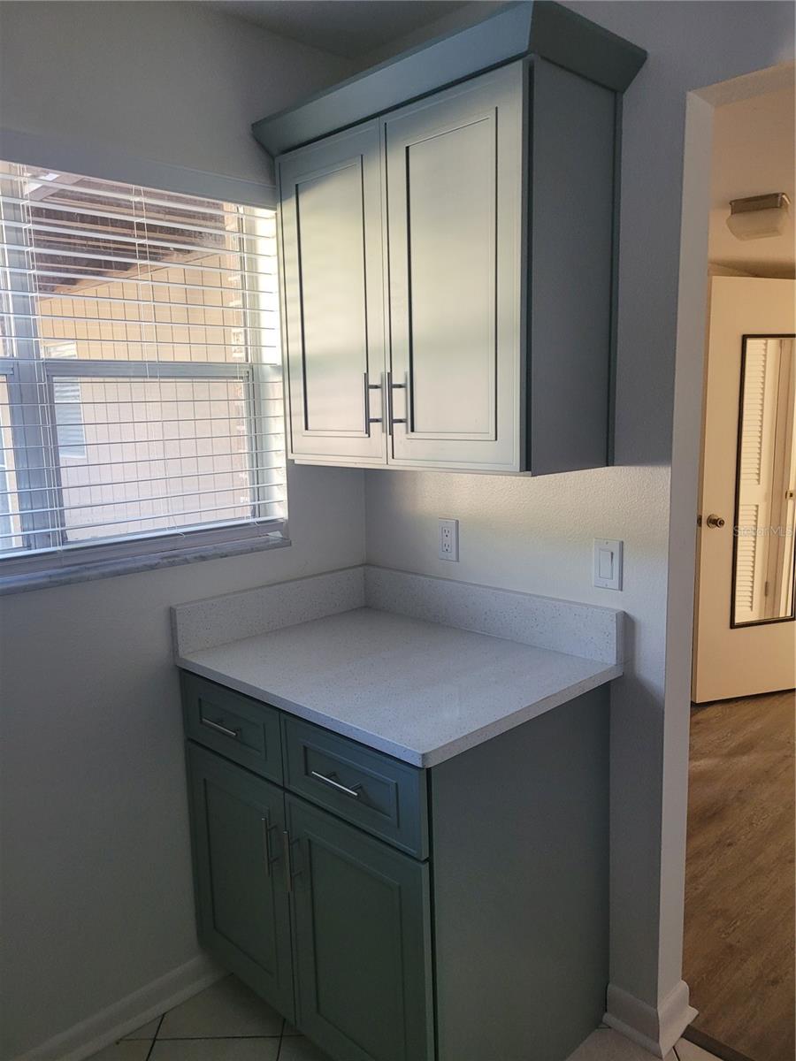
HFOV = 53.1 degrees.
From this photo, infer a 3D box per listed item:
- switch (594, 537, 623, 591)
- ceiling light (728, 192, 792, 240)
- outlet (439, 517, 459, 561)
[{"bbox_3d":[0.474,0.076,1.805,0.010,0.115,0.070,-10,12,-44],"label":"switch"},{"bbox_3d":[1.755,-1.527,3.877,0.245,0.130,0.260,5,11,35],"label":"ceiling light"},{"bbox_3d":[0.134,0.025,2.143,0.010,0.115,0.070,-10,12,-44],"label":"outlet"}]

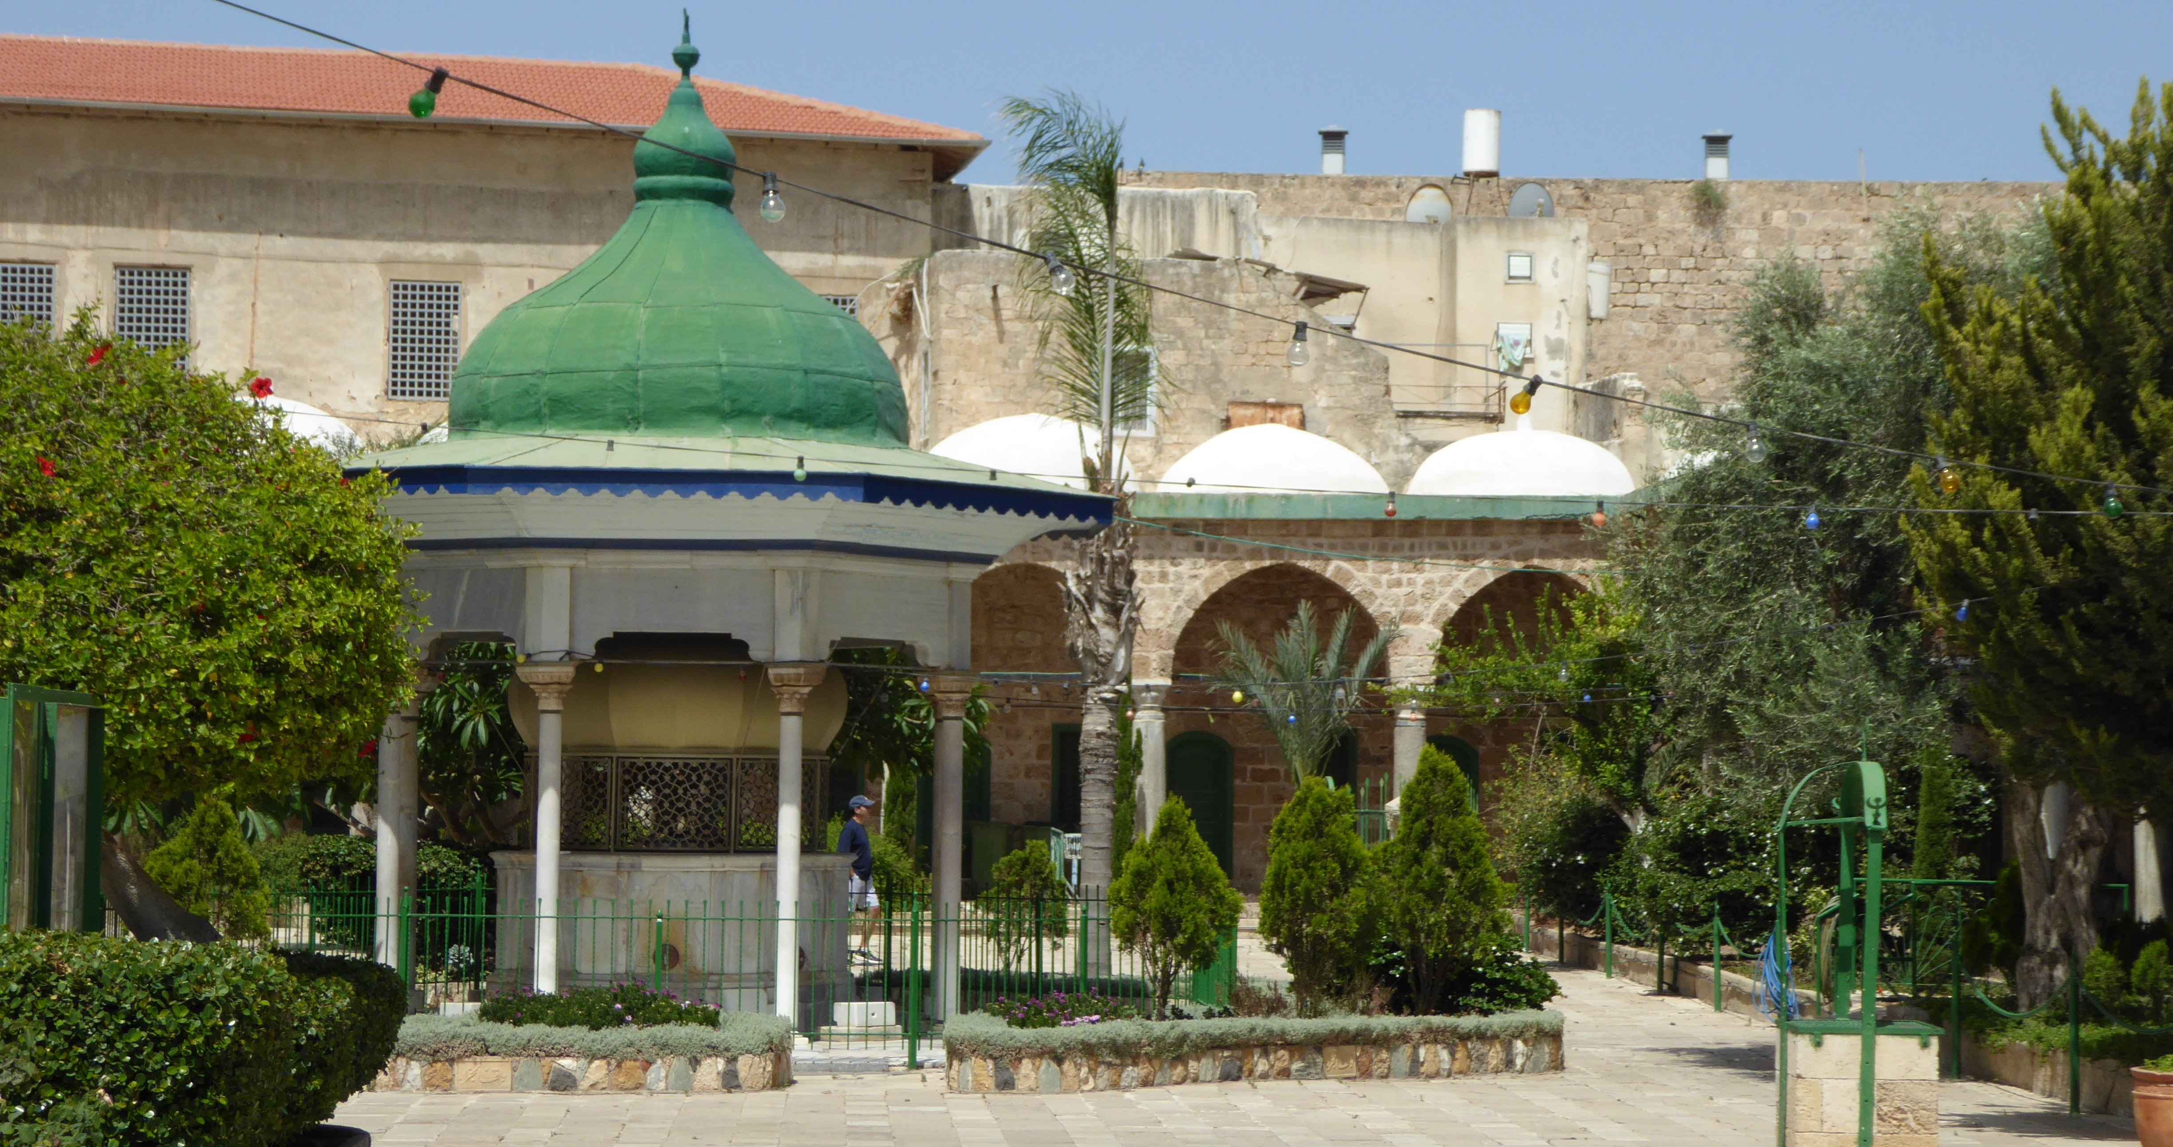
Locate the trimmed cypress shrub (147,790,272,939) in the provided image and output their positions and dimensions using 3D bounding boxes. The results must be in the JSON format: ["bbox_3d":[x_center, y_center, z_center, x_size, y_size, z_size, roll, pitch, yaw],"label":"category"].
[{"bbox_3d":[-5.623,2.083,29.731,0.806,1.372,0.806,1,-3,-4],"label":"trimmed cypress shrub"}]

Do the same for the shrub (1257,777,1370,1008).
[{"bbox_3d":[1.478,2.080,29.735,0.774,1.540,0.774,1,-3,-4],"label":"shrub"}]

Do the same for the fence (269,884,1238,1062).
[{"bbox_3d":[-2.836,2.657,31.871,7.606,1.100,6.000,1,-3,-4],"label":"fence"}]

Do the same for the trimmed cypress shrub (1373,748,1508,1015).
[{"bbox_3d":[2.293,2.010,30.240,0.908,1.776,0.908,1,-3,-4],"label":"trimmed cypress shrub"}]

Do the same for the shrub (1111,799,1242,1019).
[{"bbox_3d":[0.564,2.107,29.133,0.822,1.392,0.822,1,-3,-4],"label":"shrub"}]

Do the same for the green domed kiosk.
[{"bbox_3d":[-2.908,-0.455,32.823,6.140,7.044,6.140,1,-3,-4],"label":"green domed kiosk"}]

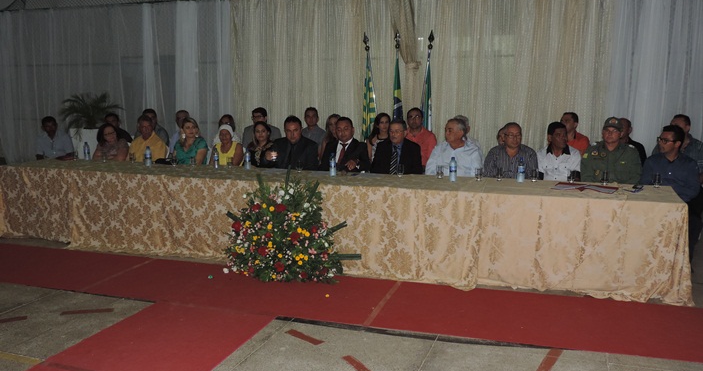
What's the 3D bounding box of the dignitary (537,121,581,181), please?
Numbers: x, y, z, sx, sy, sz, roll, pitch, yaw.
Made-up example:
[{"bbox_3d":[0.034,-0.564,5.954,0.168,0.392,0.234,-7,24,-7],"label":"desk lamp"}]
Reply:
[{"bbox_3d":[1.840,0.066,5.508,0.480,1.261,0.760,3,10,18],"label":"dignitary"}]

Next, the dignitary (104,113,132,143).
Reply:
[{"bbox_3d":[-3.063,-0.282,7.768,0.470,1.260,0.760,2,9,7],"label":"dignitary"}]

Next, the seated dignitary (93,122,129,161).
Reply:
[{"bbox_3d":[-2.770,-0.115,6.891,0.470,1.200,0.760,2,9,7],"label":"seated dignitary"}]

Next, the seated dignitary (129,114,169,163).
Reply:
[{"bbox_3d":[-2.301,-0.130,6.756,0.480,1.280,0.760,2,9,7],"label":"seated dignitary"}]

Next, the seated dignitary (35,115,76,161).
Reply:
[{"bbox_3d":[-3.596,-0.200,7.281,0.500,1.223,0.740,0,9,-2],"label":"seated dignitary"}]

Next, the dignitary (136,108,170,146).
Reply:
[{"bbox_3d":[-2.538,-0.289,7.618,0.470,1.330,0.760,2,9,7],"label":"dignitary"}]

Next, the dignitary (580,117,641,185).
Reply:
[{"bbox_3d":[2.308,0.074,5.480,0.560,1.350,0.760,3,9,15],"label":"dignitary"}]

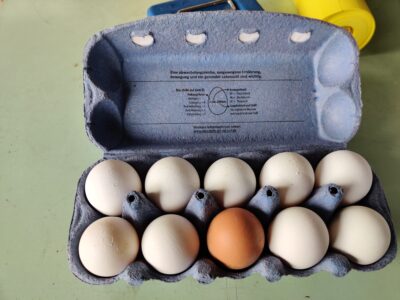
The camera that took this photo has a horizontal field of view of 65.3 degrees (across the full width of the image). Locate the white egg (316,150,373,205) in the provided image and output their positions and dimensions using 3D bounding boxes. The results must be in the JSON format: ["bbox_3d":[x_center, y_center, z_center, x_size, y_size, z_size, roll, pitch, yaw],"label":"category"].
[{"bbox_3d":[0.121,0.024,0.264,0.043,0.055,0.043,-3,59,0],"label":"white egg"}]

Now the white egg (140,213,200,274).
[{"bbox_3d":[-0.022,0.071,0.238,0.043,0.056,0.043,-3,59,0],"label":"white egg"}]

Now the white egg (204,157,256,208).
[{"bbox_3d":[0.025,0.028,0.263,0.043,0.055,0.043,-3,59,0],"label":"white egg"}]

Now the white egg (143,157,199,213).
[{"bbox_3d":[-0.023,0.029,0.263,0.044,0.056,0.044,-3,59,0],"label":"white egg"}]

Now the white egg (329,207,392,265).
[{"bbox_3d":[0.122,0.065,0.239,0.042,0.054,0.042,-3,59,0],"label":"white egg"}]

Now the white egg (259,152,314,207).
[{"bbox_3d":[0.073,0.025,0.264,0.043,0.056,0.043,-3,59,0],"label":"white egg"}]

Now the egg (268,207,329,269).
[{"bbox_3d":[0.075,0.067,0.239,0.044,0.056,0.044,-3,59,0],"label":"egg"}]

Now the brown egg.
[{"bbox_3d":[0.027,0.068,0.239,0.044,0.056,0.044,-3,59,0],"label":"brown egg"}]

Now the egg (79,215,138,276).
[{"bbox_3d":[-0.069,0.073,0.238,0.043,0.055,0.043,-3,59,0],"label":"egg"}]

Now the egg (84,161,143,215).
[{"bbox_3d":[-0.072,0.032,0.263,0.044,0.056,0.044,-3,59,0],"label":"egg"}]

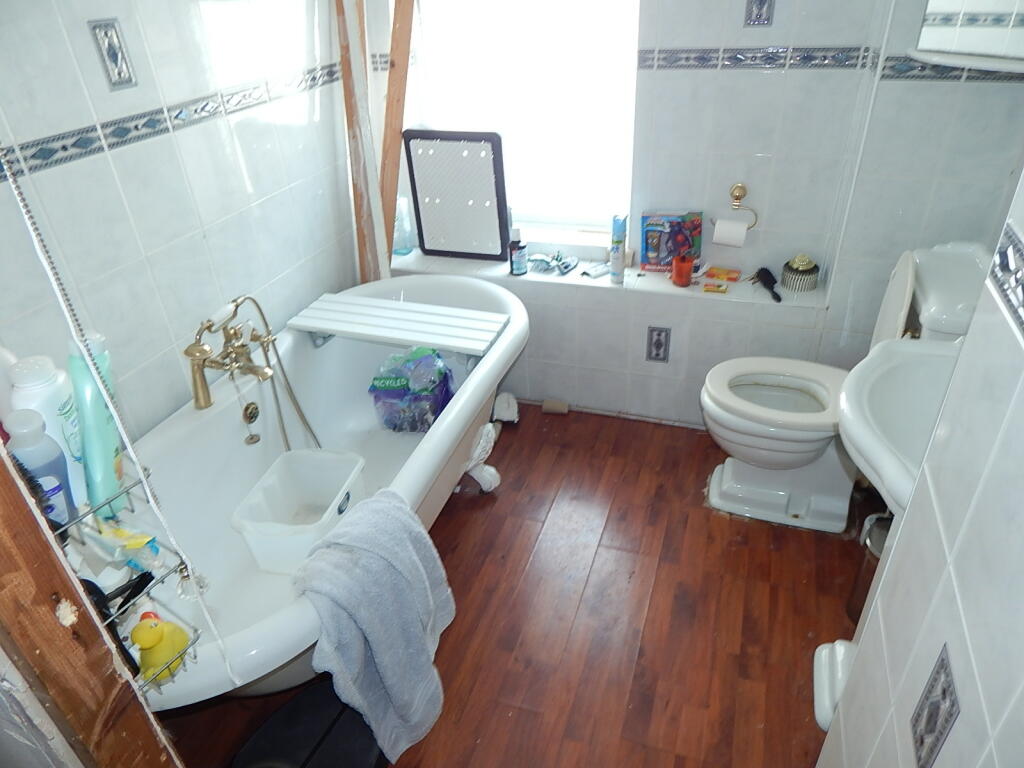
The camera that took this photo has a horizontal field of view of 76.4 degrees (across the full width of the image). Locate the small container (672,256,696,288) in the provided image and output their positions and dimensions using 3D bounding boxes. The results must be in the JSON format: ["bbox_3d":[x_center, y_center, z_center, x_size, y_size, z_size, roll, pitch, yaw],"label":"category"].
[{"bbox_3d":[0.597,-0.399,2.278,0.076,0.098,0.076,9,35,18],"label":"small container"}]

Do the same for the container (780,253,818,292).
[{"bbox_3d":[0.983,-0.390,2.214,0.112,0.115,0.112,8,34,16],"label":"container"}]

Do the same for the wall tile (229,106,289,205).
[{"bbox_3d":[-0.770,-0.701,1.984,0.010,0.253,0.200,9,35,18],"label":"wall tile"}]

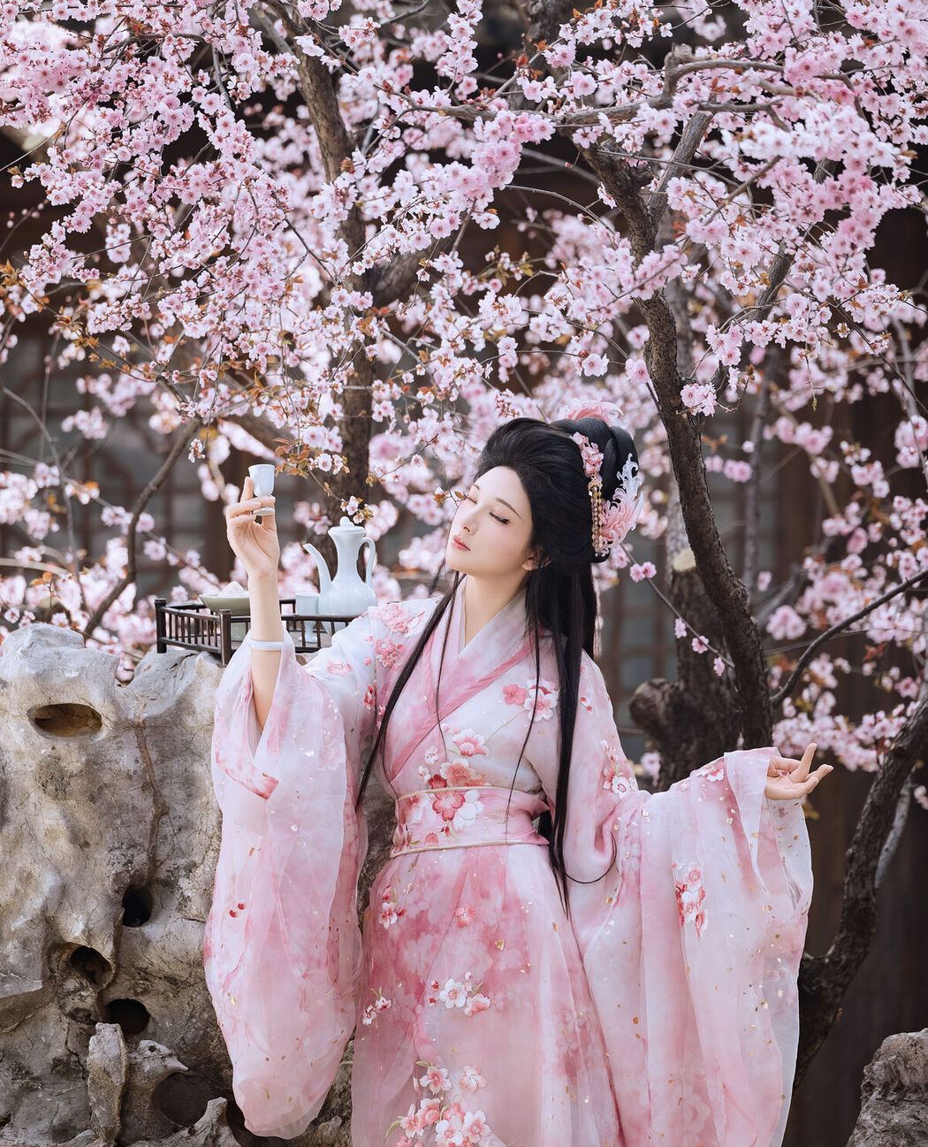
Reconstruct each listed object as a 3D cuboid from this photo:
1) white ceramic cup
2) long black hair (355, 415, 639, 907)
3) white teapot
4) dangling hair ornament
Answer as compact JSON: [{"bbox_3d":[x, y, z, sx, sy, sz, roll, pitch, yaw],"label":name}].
[{"bbox_3d":[-0.307,-0.128,11.800,0.041,0.073,0.041,-3,-12,-1],"label":"white ceramic cup"},{"bbox_3d":[0.051,0.136,12.000,0.270,0.760,0.380,2,3,38],"label":"long black hair"},{"bbox_3d":[-0.196,0.009,12.200,0.120,0.193,0.095,0,2,-9],"label":"white teapot"},{"bbox_3d":[0.218,-0.148,12.030,0.125,0.237,0.120,0,2,-6],"label":"dangling hair ornament"}]

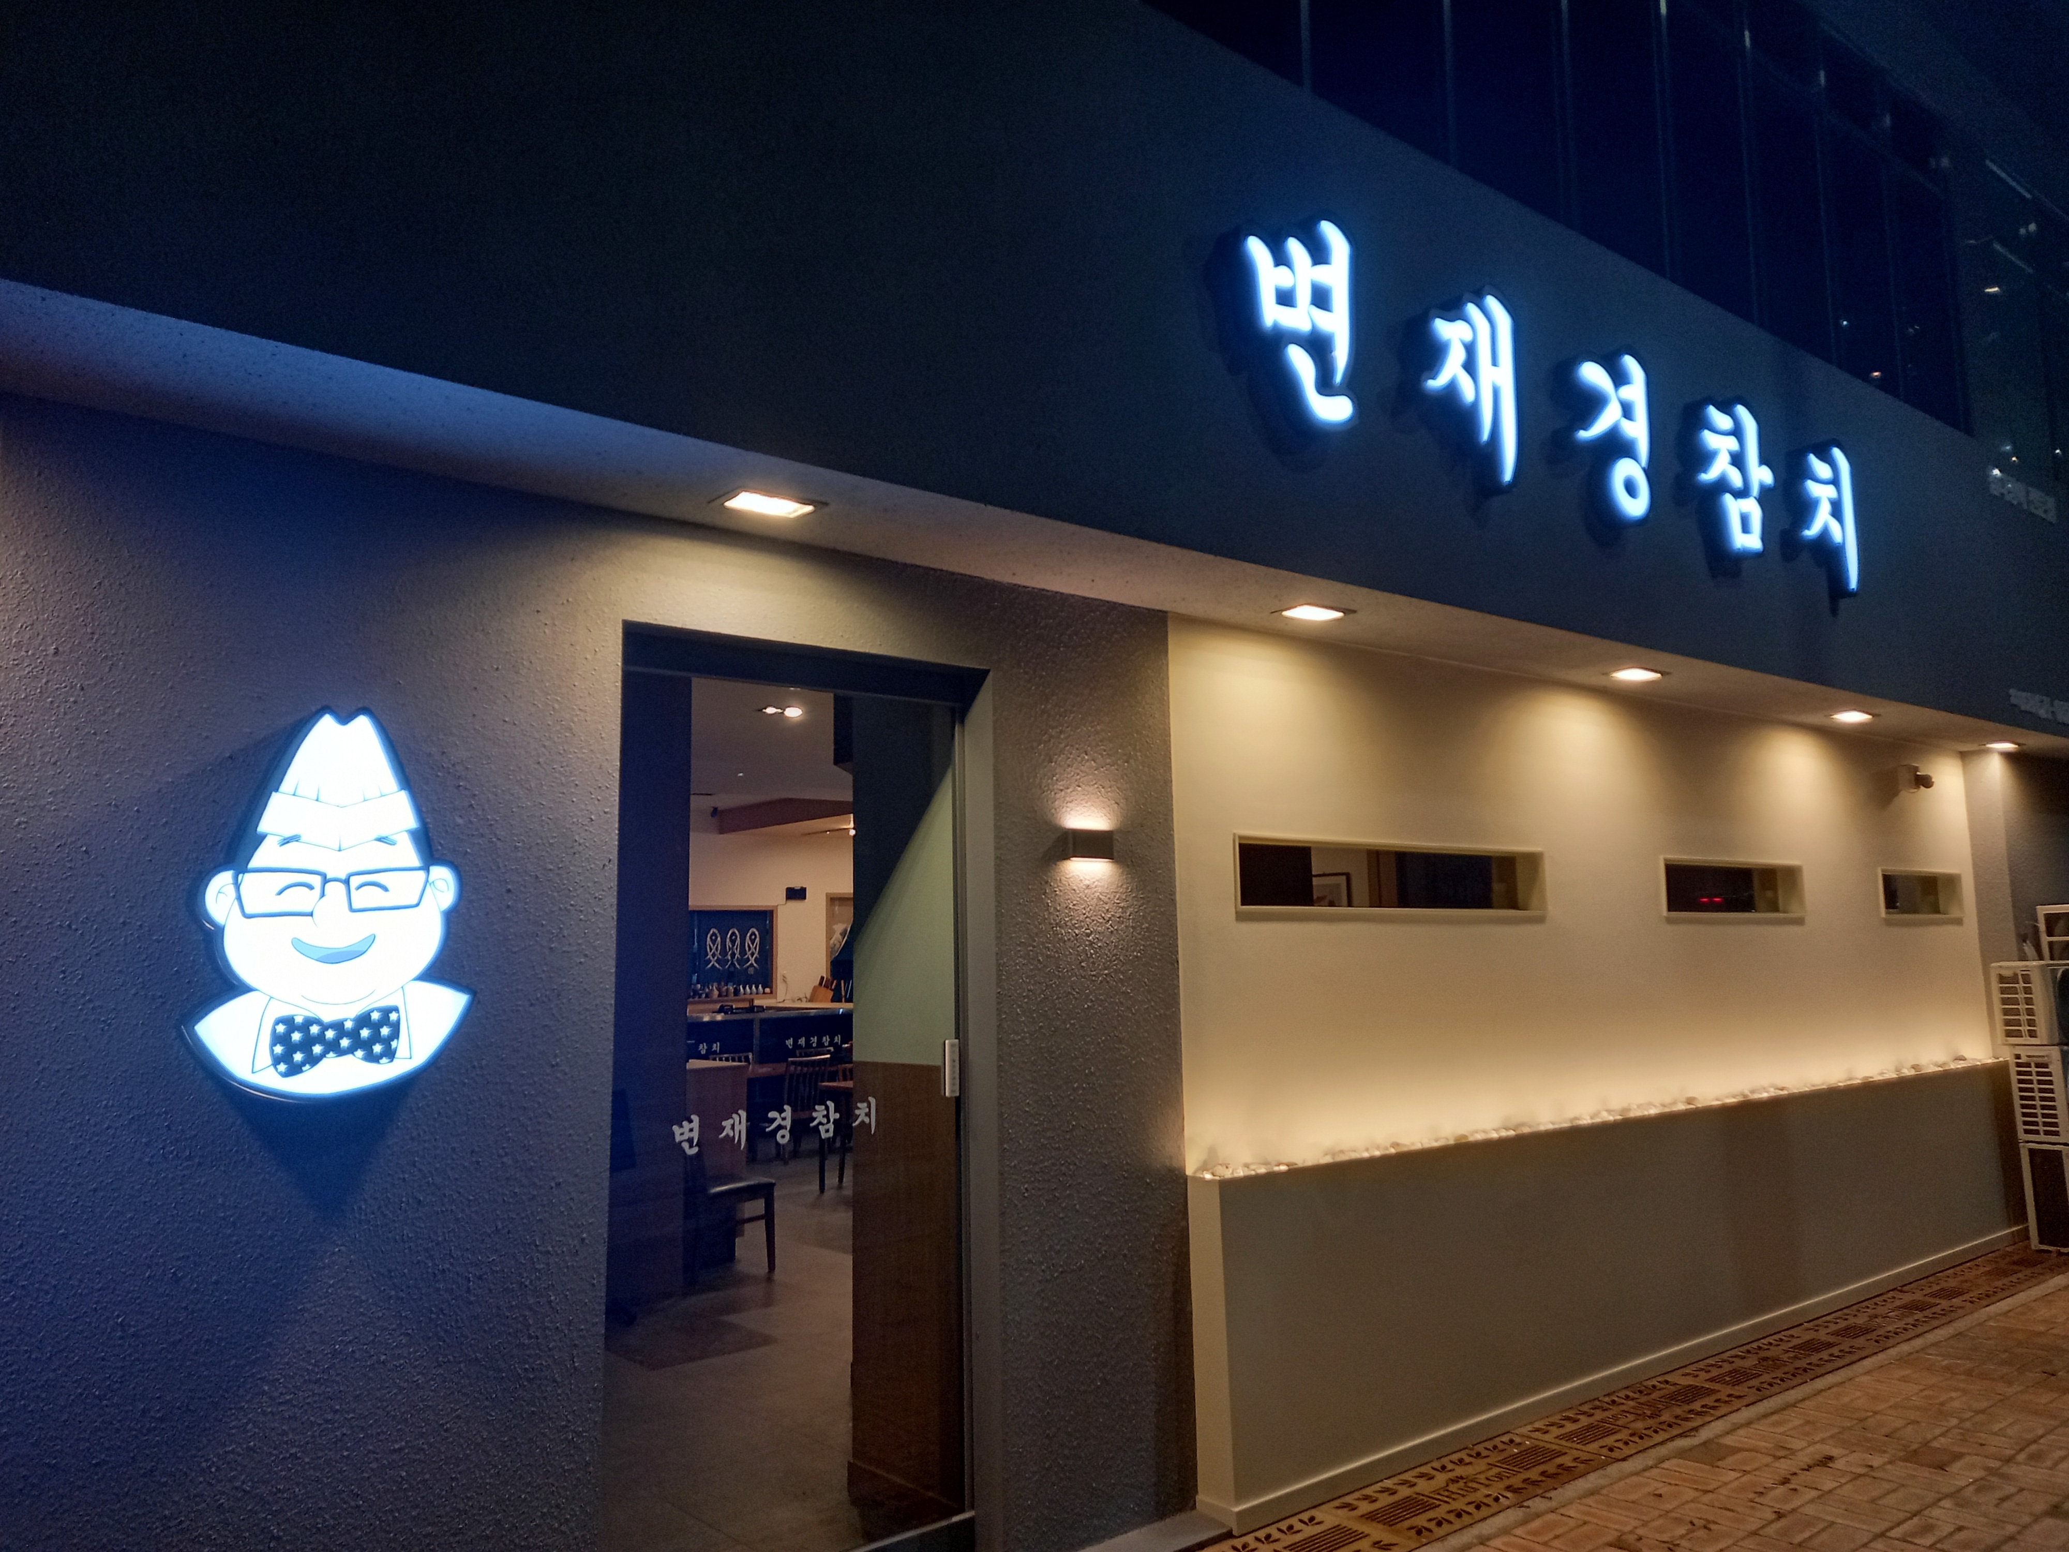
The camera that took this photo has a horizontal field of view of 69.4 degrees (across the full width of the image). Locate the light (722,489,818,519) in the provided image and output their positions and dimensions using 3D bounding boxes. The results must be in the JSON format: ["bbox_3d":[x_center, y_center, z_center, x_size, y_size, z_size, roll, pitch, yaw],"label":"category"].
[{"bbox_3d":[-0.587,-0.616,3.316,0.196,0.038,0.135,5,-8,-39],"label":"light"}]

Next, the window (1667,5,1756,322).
[{"bbox_3d":[2.628,-2.415,5.843,0.700,1.230,0.080,5,-8,-39],"label":"window"}]

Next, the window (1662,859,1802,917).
[{"bbox_3d":[2.993,0.493,6.484,1.210,0.240,0.130,5,-8,-39],"label":"window"}]

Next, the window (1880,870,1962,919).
[{"bbox_3d":[4.510,0.617,7.704,1.010,0.252,0.130,5,-8,-39],"label":"window"}]

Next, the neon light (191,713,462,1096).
[{"bbox_3d":[-1.333,0.244,2.855,0.500,0.748,0.100,5,-8,-39],"label":"neon light"}]

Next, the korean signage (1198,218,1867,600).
[{"bbox_3d":[1.904,-1.134,4.954,3.560,0.590,0.110,5,-8,-39],"label":"korean signage"}]

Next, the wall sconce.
[{"bbox_3d":[0.152,0.190,4.092,0.150,0.085,0.070,5,-8,-39],"label":"wall sconce"}]

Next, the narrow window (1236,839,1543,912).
[{"bbox_3d":[1.210,0.354,5.050,1.635,0.245,0.130,5,-8,-39],"label":"narrow window"}]

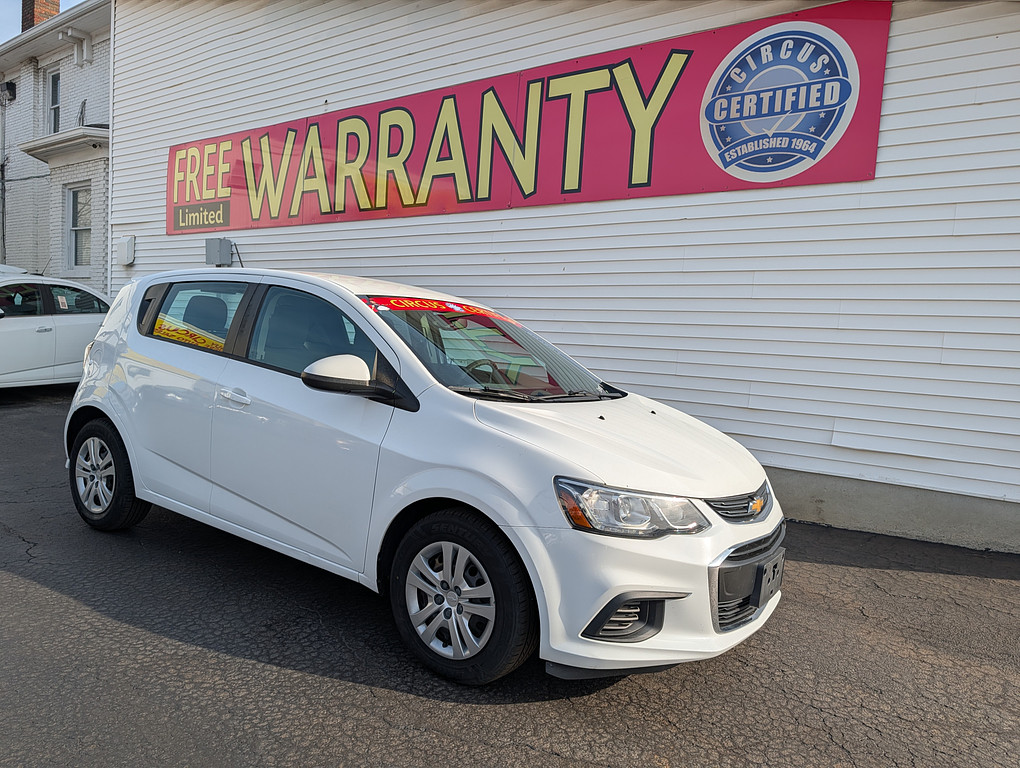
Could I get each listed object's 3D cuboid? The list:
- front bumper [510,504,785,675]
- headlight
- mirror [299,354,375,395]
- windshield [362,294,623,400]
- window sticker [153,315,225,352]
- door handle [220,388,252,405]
[{"bbox_3d":[0.747,0.703,2.957,0.740,0.550,1.730,8,6,33],"label":"front bumper"},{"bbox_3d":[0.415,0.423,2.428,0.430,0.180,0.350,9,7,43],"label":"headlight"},{"bbox_3d":[-0.650,-0.041,2.771,0.180,0.140,0.215,8,6,33],"label":"mirror"},{"bbox_3d":[-0.041,-0.168,3.440,0.840,0.110,1.360,43,23,24],"label":"windshield"},{"bbox_3d":[-1.651,-0.262,3.613,0.600,0.135,0.015,10,-11,33],"label":"window sticker"},{"bbox_3d":[-1.255,0.062,3.219,0.205,0.043,0.050,15,10,32],"label":"door handle"}]

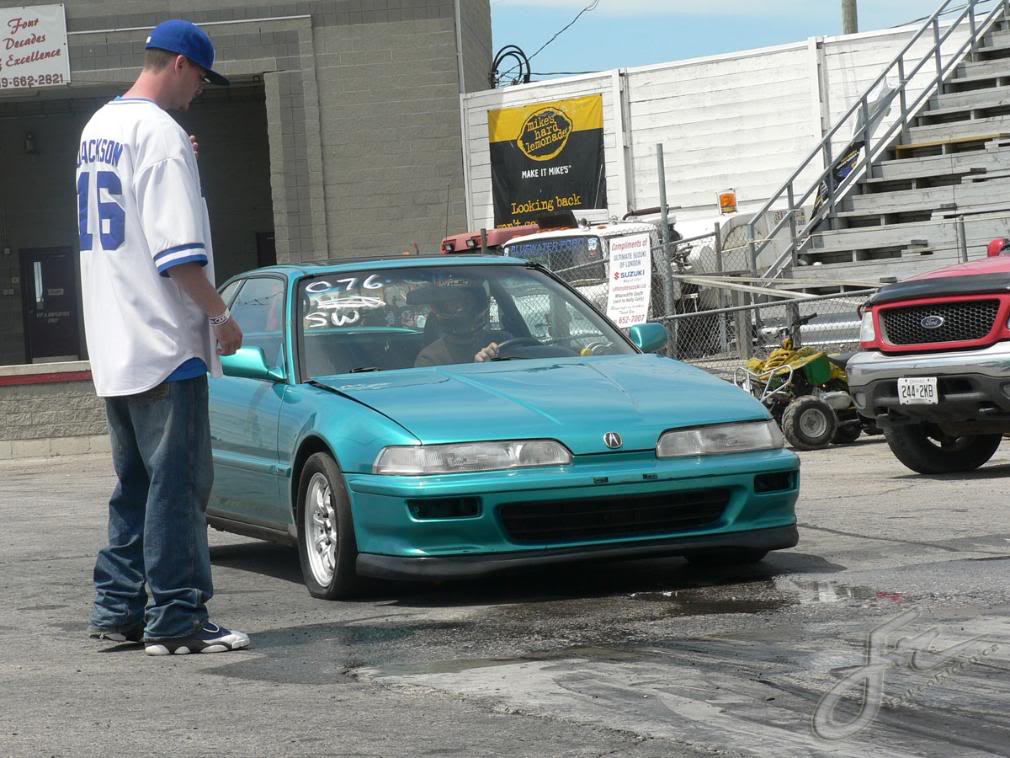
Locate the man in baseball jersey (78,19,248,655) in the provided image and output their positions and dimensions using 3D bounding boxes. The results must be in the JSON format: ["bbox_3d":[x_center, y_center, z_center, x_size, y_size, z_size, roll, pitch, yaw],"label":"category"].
[{"bbox_3d":[-1.050,-0.130,8.750,0.500,1.900,0.580,-4,0,-15],"label":"man in baseball jersey"}]

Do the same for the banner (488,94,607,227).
[{"bbox_3d":[0.660,-2.920,42.000,2.100,2.200,0.030,-3,1,39],"label":"banner"}]

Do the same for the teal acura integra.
[{"bbox_3d":[-0.408,0.167,12.158,1.730,1.310,4.390,-4,1,-21],"label":"teal acura integra"}]

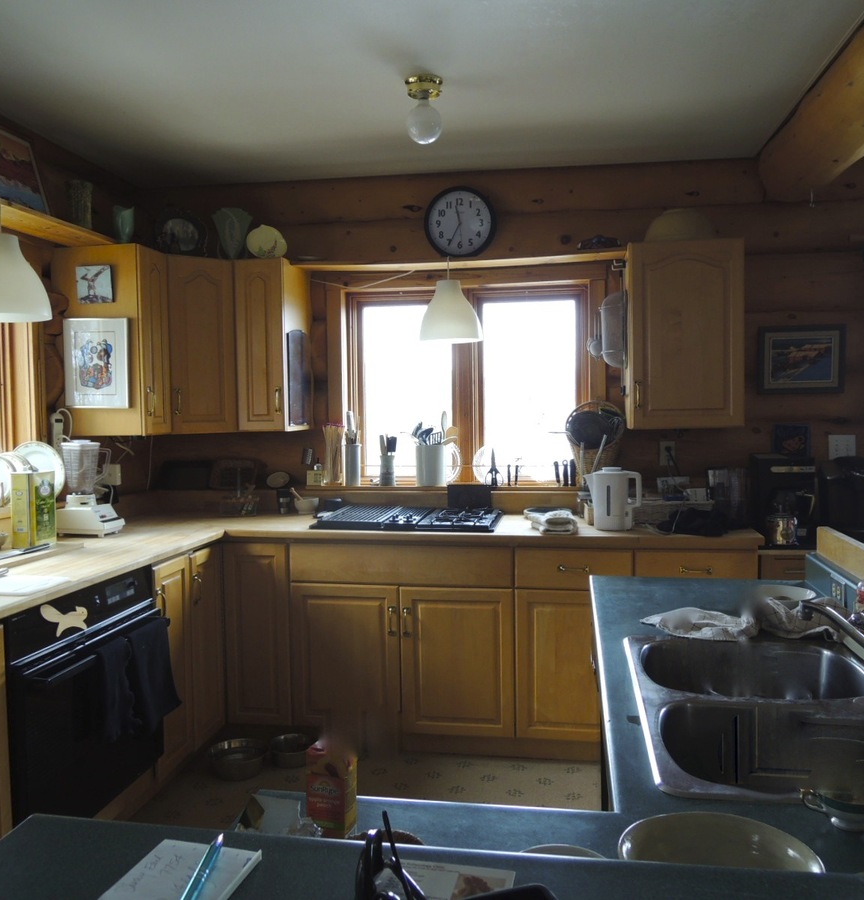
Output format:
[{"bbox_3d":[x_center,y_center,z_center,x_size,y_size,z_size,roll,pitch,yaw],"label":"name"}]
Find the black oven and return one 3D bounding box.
[{"bbox_3d":[-1.267,0.761,2.552,0.610,0.685,0.752,0,3,10],"label":"black oven"}]

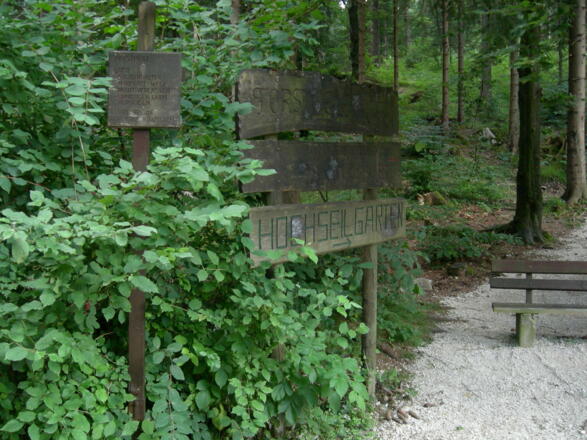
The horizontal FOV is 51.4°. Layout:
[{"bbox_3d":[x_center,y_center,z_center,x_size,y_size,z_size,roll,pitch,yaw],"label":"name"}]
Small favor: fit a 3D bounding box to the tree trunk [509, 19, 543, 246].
[{"bbox_3d":[4.696,-1.743,12.300,0.600,4.500,0.600,1,2,21],"label":"tree trunk"}]

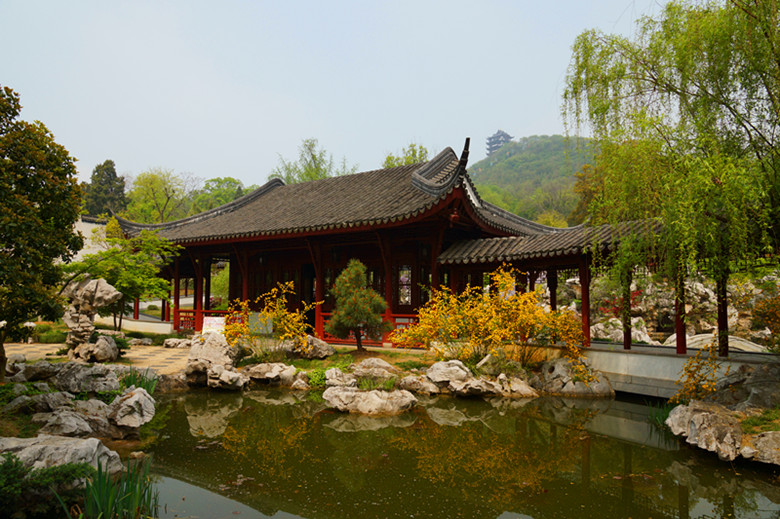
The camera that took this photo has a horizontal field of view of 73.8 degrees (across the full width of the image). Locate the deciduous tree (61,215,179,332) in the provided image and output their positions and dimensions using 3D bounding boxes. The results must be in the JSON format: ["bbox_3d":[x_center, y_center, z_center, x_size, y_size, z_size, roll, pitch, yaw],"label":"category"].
[{"bbox_3d":[-11.927,0.934,23.000,5.000,5.000,4.500,0,-4,0],"label":"deciduous tree"}]

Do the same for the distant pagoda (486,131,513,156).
[{"bbox_3d":[109.563,-109.062,520.000,22.000,29.000,22.000,0,-4,0],"label":"distant pagoda"}]

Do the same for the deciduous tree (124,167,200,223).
[{"bbox_3d":[-19.785,-2.423,45.000,6.800,12.000,6.800,0,-4,0],"label":"deciduous tree"}]

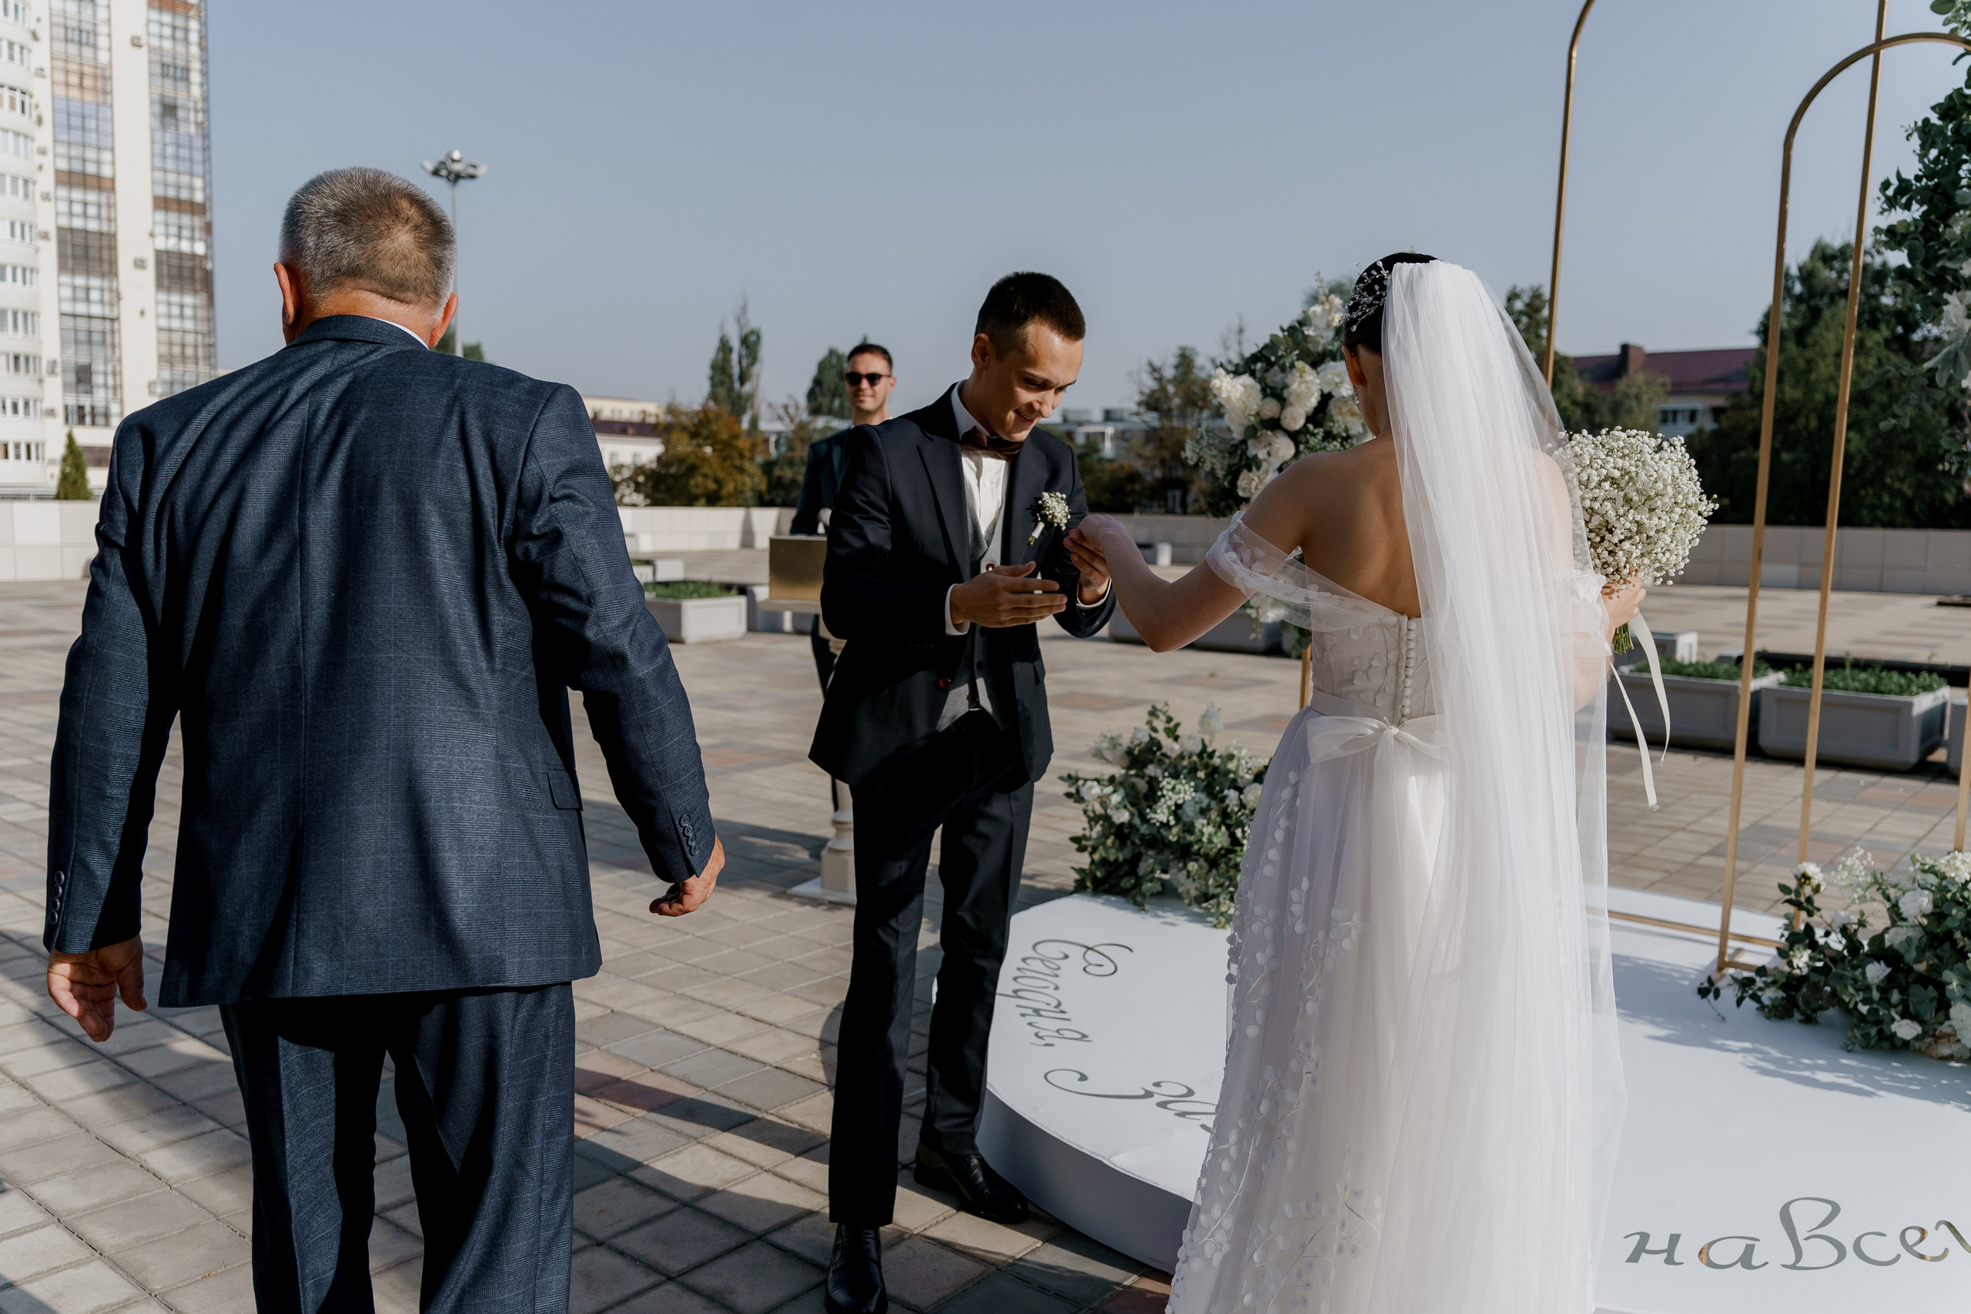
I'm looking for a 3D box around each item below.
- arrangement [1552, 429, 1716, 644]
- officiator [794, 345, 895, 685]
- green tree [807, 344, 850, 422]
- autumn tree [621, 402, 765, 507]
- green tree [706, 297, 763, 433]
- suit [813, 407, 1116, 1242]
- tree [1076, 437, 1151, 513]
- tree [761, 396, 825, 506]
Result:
[{"bbox_3d":[0.999,-0.182,2.360,0.250,0.335,0.250,6,6,0],"label":"arrangement"},{"bbox_3d":[-0.410,-0.125,5.400,0.560,1.860,0.420,3,6,15],"label":"officiator"},{"bbox_3d":[-10.442,-16.061,110.000,5.000,12.971,5.000,1,6,0],"label":"green tree"},{"bbox_3d":[-11.482,-7.336,60.000,5.600,5.237,5.000,1,6,0],"label":"autumn tree"},{"bbox_3d":[-17.956,-17.677,110.000,4.200,15.908,4.000,1,6,0],"label":"green tree"},{"bbox_3d":[-0.049,0.282,2.780,0.550,1.490,0.460,-3,7,-35],"label":"suit"},{"bbox_3d":[3.943,-5.298,50.000,3.000,3.689,2.800,1,6,0],"label":"tree"},{"bbox_3d":[-7.878,-7.690,62.000,3.200,5.689,3.200,1,6,0],"label":"tree"}]

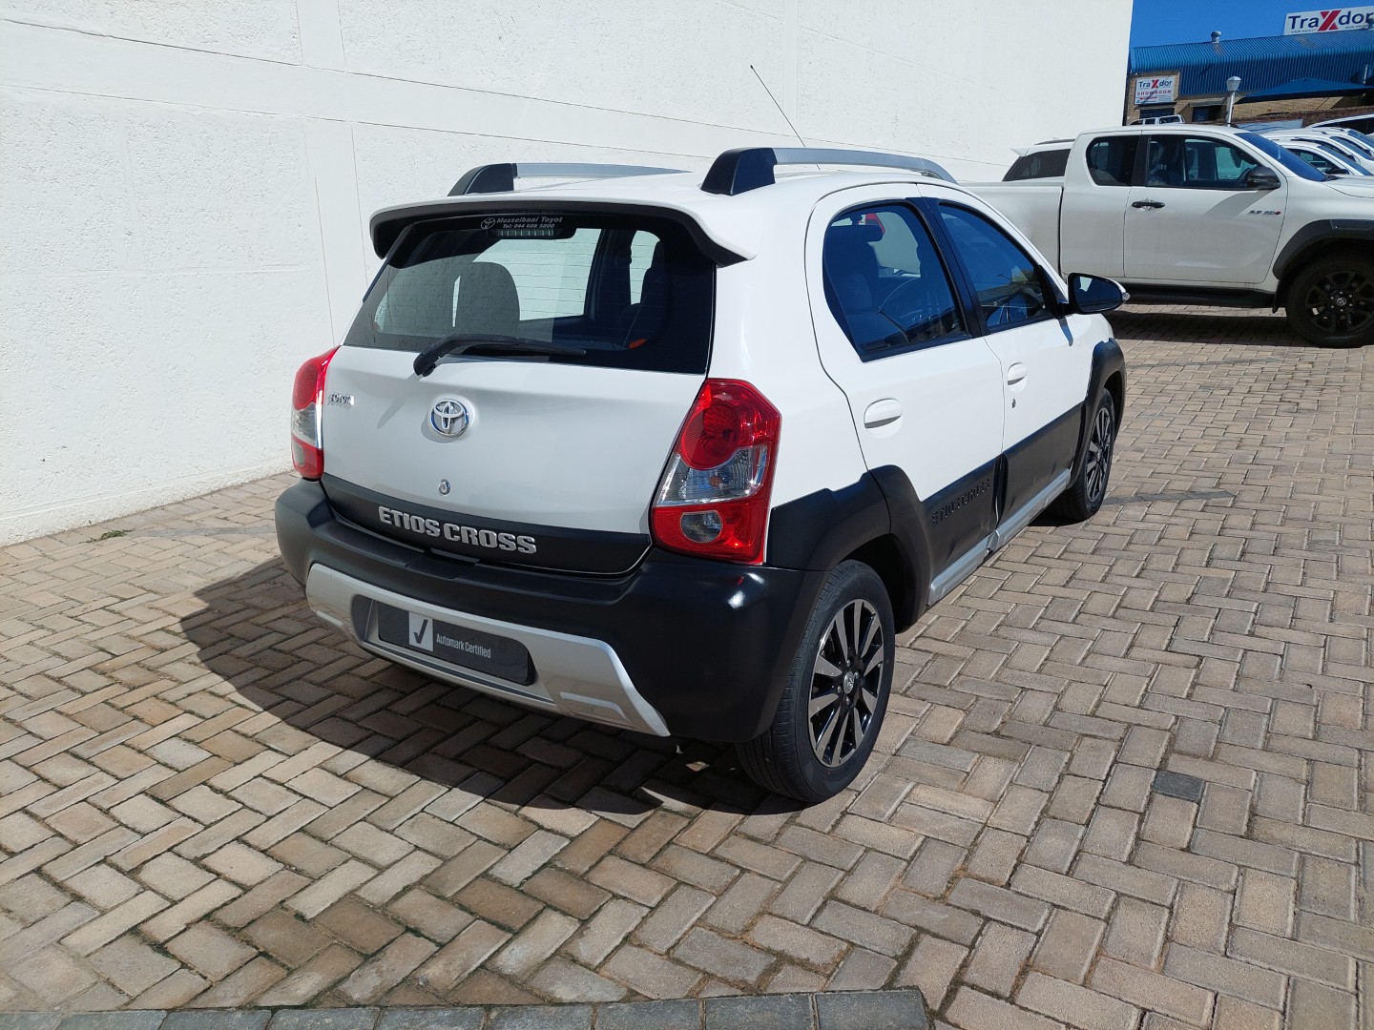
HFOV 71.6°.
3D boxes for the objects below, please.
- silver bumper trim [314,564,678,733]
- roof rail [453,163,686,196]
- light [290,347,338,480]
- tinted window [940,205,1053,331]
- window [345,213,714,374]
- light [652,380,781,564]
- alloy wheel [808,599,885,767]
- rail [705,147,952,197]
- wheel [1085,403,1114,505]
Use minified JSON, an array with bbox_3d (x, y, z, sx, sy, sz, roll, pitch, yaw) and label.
[{"bbox_3d":[-0.581,0.285,2.308,1.290,0.235,0.150,10,21,34],"label":"silver bumper trim"},{"bbox_3d":[-0.278,-1.115,3.229,0.075,0.115,1.450,10,21,34],"label":"roof rail"},{"bbox_3d":[-1.029,-0.275,2.712,0.215,0.375,0.240,10,21,34],"label":"light"},{"bbox_3d":[1.057,-0.831,3.154,0.060,0.410,0.800,-15,7,39],"label":"tinted window"},{"bbox_3d":[-0.430,-0.551,2.321,1.230,0.390,0.080,10,-10,34],"label":"window"},{"bbox_3d":[0.064,-0.090,1.959,0.215,0.375,0.240,10,21,34],"label":"light"},{"bbox_3d":[0.332,0.395,2.346,0.160,0.410,0.410,10,21,34],"label":"alloy wheel"},{"bbox_3d":[0.480,-0.979,2.709,0.075,0.115,1.450,10,21,34],"label":"rail"},{"bbox_3d":[1.757,-0.275,4.235,0.160,0.410,0.410,10,21,34],"label":"wheel"}]

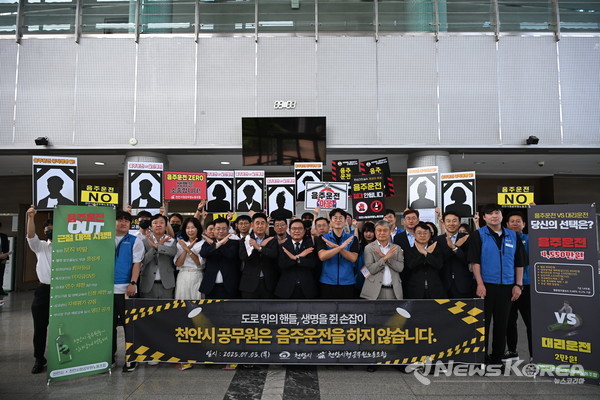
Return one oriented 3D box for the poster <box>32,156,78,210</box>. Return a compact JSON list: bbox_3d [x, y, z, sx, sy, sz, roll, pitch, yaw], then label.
[{"bbox_3d":[-2.696,-0.173,4.423,0.420,0.594,0.015,1,9,-22],"label":"poster"}]

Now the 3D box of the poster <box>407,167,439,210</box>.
[{"bbox_3d":[1.757,-0.161,5.688,0.420,0.594,0.015,-3,8,8],"label":"poster"}]

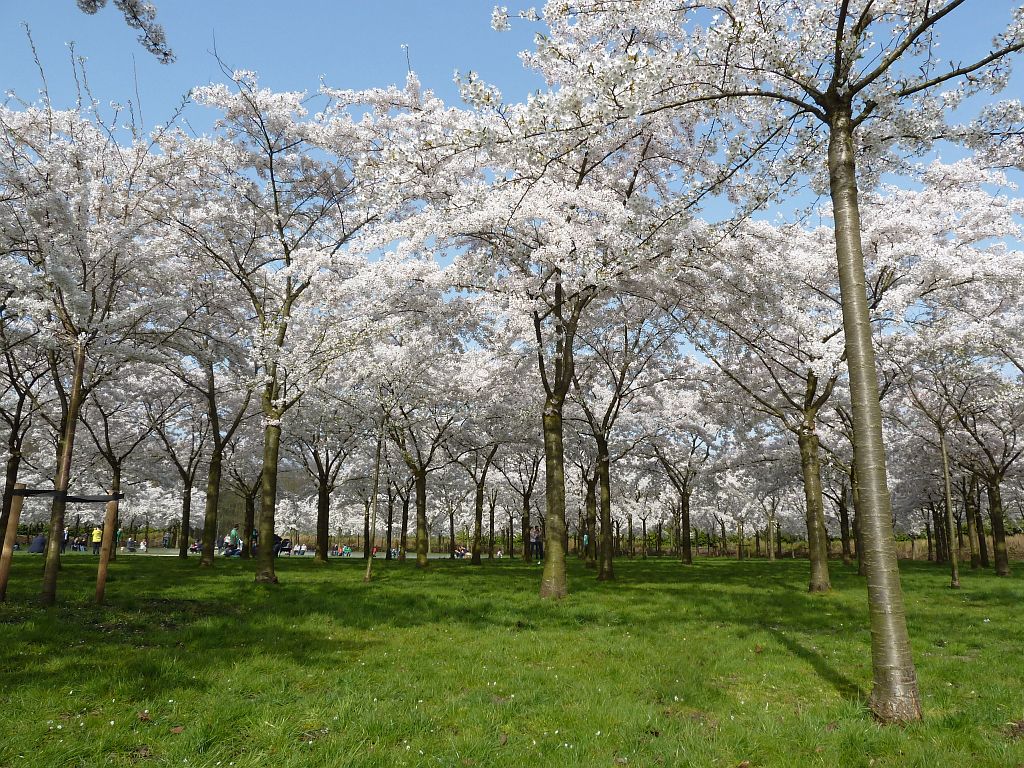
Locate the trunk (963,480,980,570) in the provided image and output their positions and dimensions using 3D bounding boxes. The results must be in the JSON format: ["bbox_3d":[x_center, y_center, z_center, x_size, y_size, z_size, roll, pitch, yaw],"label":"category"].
[{"bbox_3d":[16.760,5.137,26.887,0.342,3.092,0.342,-7,-14,31],"label":"trunk"}]

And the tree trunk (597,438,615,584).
[{"bbox_3d":[2.472,3.264,19.717,0.371,3.752,0.371,-1,-12,7],"label":"tree trunk"}]

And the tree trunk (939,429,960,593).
[{"bbox_3d":[9.875,2.781,16.707,0.161,3.527,0.161,-7,-13,29],"label":"tree trunk"}]

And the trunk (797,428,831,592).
[{"bbox_3d":[6.429,2.657,15.724,0.397,3.362,0.397,-4,-12,22],"label":"trunk"}]

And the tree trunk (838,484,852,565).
[{"bbox_3d":[12.973,5.515,28.812,0.280,3.018,0.280,-5,-13,23],"label":"tree trunk"}]

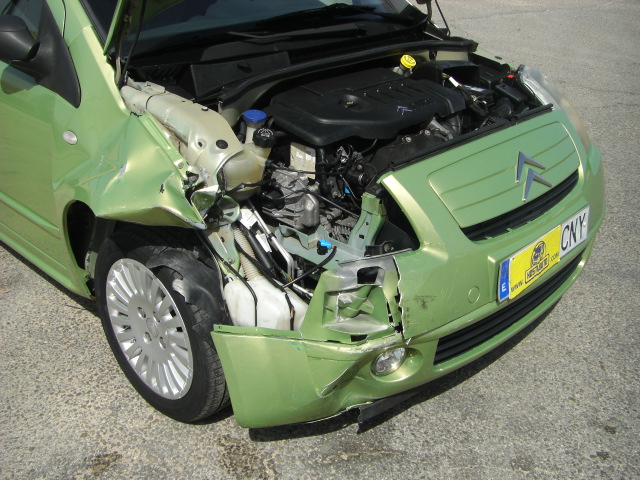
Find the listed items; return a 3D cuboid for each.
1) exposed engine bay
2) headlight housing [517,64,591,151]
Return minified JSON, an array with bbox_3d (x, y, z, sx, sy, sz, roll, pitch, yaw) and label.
[{"bbox_3d":[0.165,-0.242,2.248,0.730,0.570,1.280,23,34,39],"label":"exposed engine bay"},{"bbox_3d":[0.796,-0.444,2.408,0.350,0.265,0.270,23,34,39],"label":"headlight housing"}]

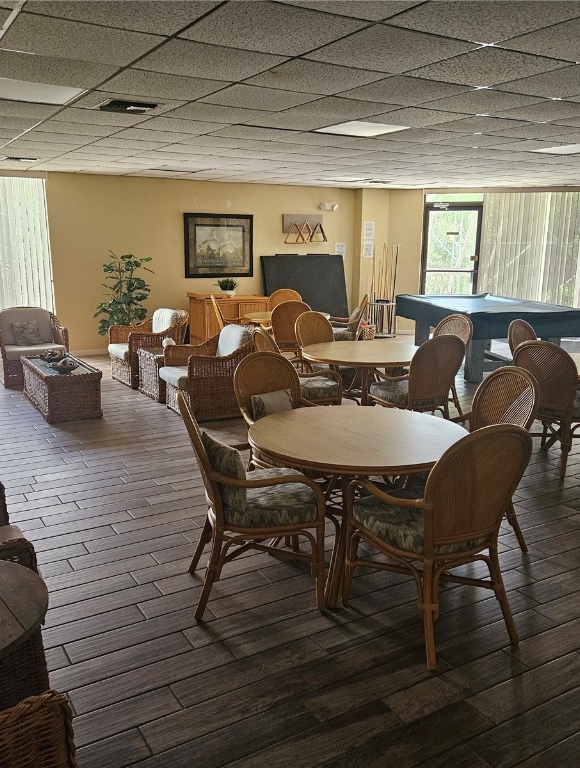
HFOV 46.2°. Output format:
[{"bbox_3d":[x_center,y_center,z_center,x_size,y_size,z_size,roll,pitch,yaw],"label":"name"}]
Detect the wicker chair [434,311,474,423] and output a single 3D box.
[{"bbox_3d":[1.251,-0.143,5.972,0.610,0.925,0.580,-10,16,-41],"label":"wicker chair"}]

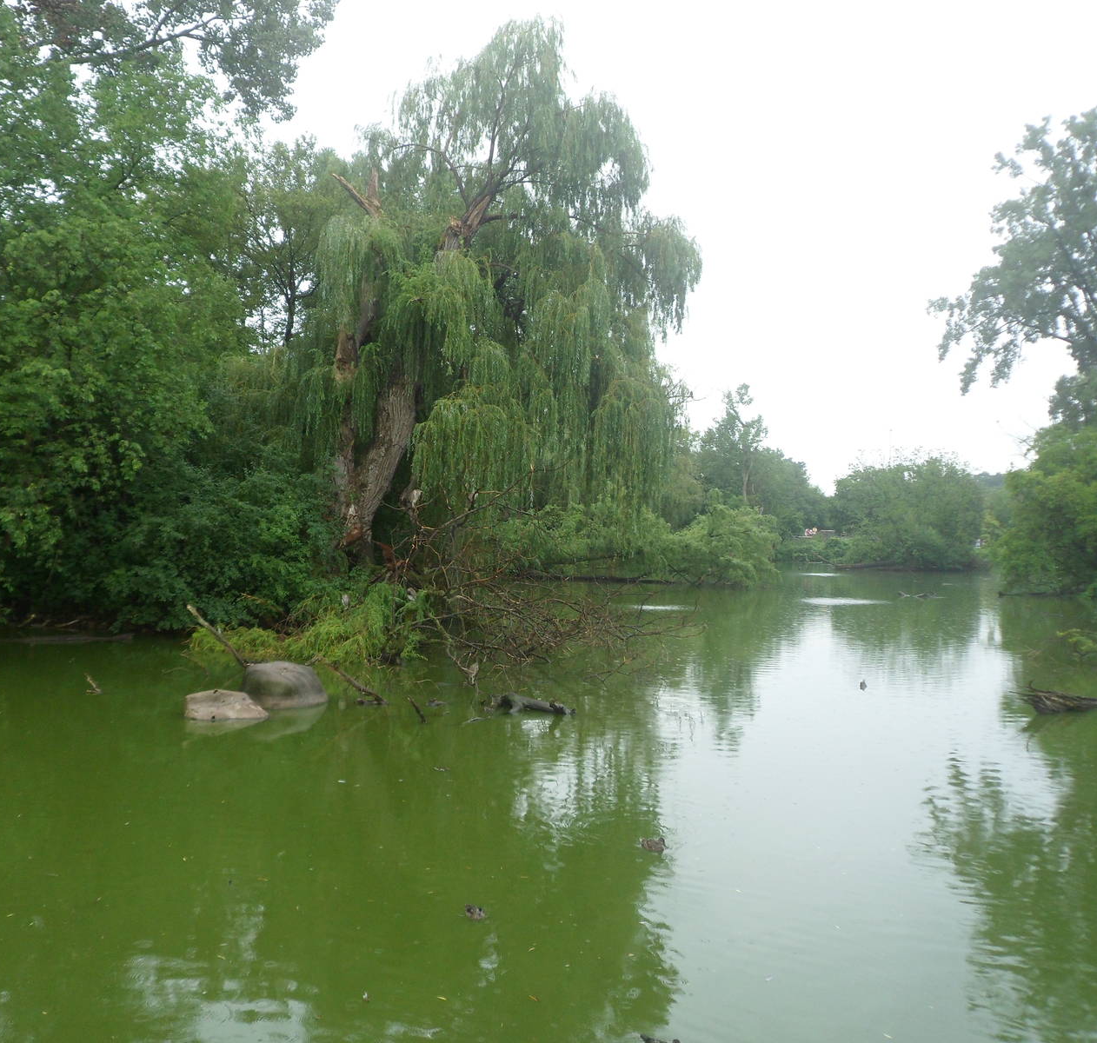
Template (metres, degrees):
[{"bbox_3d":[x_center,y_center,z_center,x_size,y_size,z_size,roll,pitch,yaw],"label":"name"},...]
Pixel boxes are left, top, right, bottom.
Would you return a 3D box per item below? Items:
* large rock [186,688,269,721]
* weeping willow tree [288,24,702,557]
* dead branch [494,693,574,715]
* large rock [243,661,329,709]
[{"bbox_3d":[-6.527,3.655,22.083,1.620,0.600,1.150,1,1,-16],"label":"large rock"},{"bbox_3d":[-1.870,-7.385,38.500,13.400,20.000,12.500,2,1,-3],"label":"weeping willow tree"},{"bbox_3d":[-0.284,3.887,23.172,1.680,0.460,0.500,2,1,0],"label":"dead branch"},{"bbox_3d":[-5.649,3.514,23.410,1.700,0.920,1.450,1,1,-13],"label":"large rock"}]

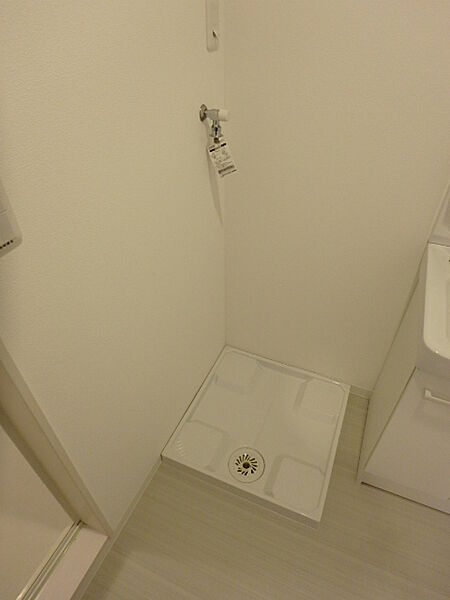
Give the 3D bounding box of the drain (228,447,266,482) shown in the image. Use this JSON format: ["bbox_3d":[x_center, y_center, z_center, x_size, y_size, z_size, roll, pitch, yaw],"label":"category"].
[{"bbox_3d":[0.087,0.662,1.454,0.143,0.015,0.143,0,40,0],"label":"drain"}]

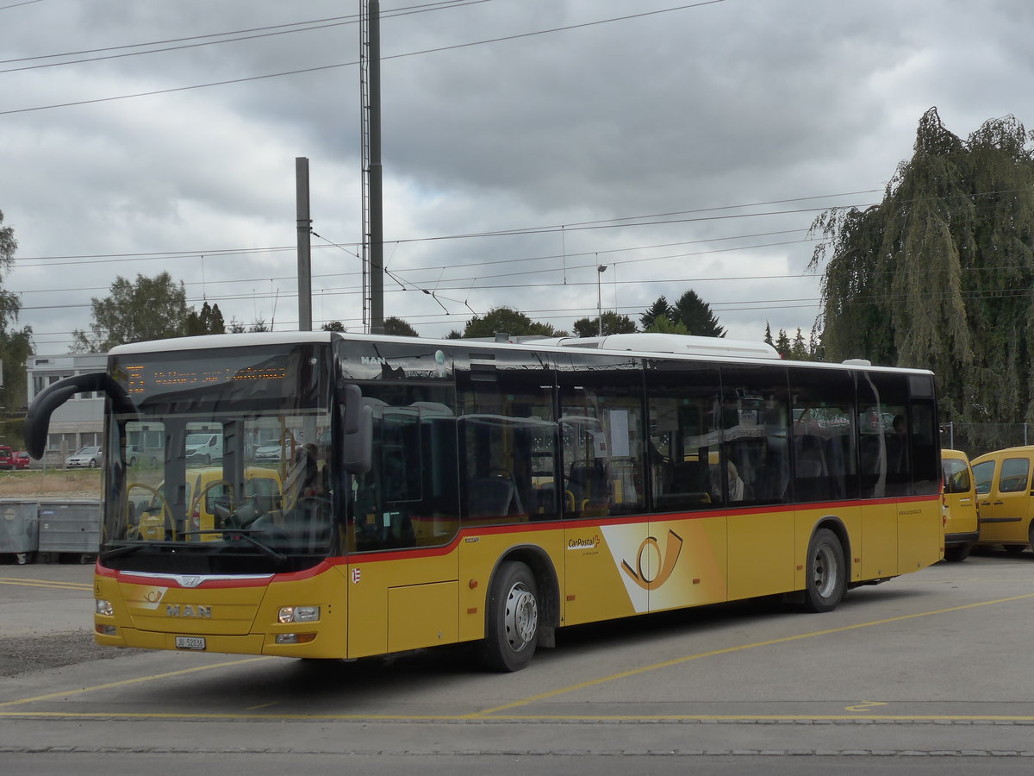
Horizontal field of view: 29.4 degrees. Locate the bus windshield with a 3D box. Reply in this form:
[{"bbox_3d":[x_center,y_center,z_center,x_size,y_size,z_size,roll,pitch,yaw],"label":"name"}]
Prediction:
[{"bbox_3d":[-2.396,0.553,15.033,2.440,1.710,0.300,-1,-1,34],"label":"bus windshield"}]

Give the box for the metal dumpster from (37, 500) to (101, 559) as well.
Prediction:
[{"bbox_3d":[-8.650,2.760,38.100,1.160,1.240,1.000,-1,-1,-3],"label":"metal dumpster"}]

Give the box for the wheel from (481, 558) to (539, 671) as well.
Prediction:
[{"bbox_3d":[-0.091,1.896,16.522,0.290,0.950,0.950,-1,-1,25],"label":"wheel"}]

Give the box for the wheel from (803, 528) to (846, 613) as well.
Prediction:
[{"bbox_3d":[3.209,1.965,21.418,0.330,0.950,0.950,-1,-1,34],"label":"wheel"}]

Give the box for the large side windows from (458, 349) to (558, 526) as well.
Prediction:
[{"bbox_3d":[-0.066,0.412,16.320,0.090,1.430,1.520,-1,-1,34],"label":"large side windows"}]

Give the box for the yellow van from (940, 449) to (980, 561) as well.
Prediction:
[{"bbox_3d":[5.570,1.910,32.500,1.830,1.810,4.200,0,-1,-29],"label":"yellow van"}]

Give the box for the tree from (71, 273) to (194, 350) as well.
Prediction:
[{"bbox_3d":[-33.200,-1.850,170.000,10.500,16.500,10.000,0,-1,-13],"label":"tree"}]

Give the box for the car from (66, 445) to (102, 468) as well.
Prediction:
[{"bbox_3d":[-28.100,4.620,132.000,1.730,1.430,4.350,-1,-1,30],"label":"car"}]

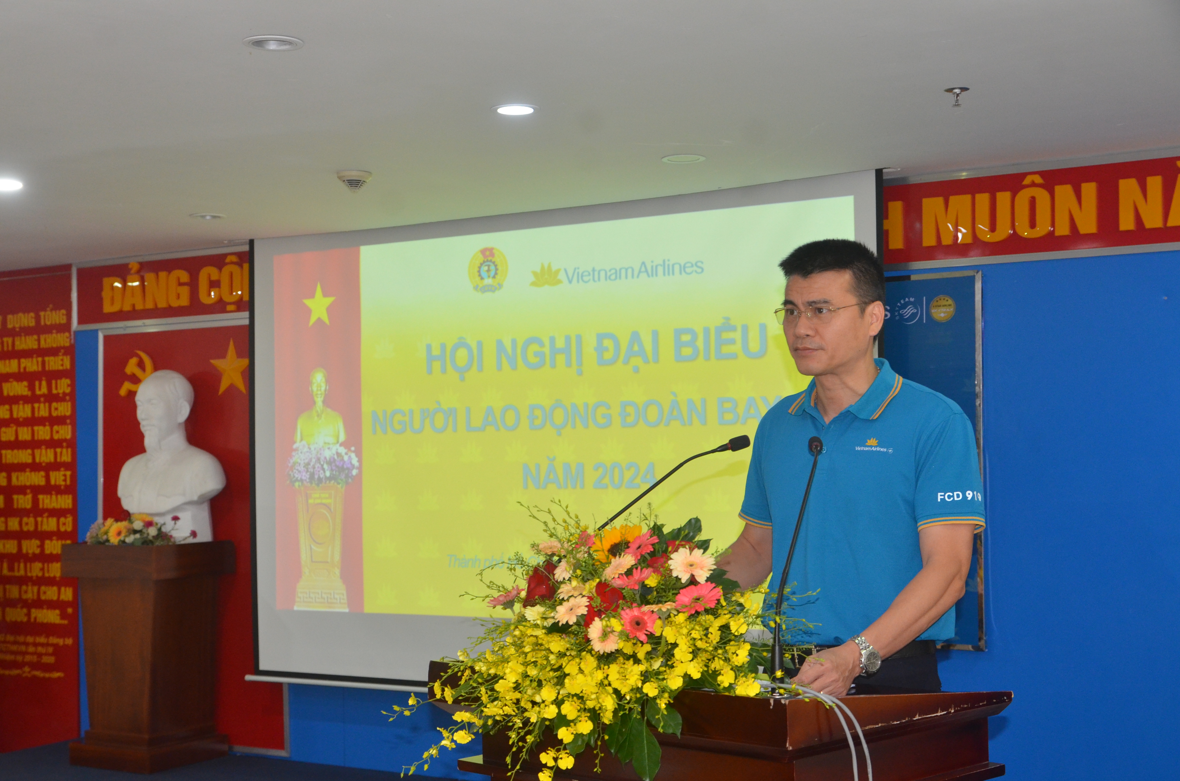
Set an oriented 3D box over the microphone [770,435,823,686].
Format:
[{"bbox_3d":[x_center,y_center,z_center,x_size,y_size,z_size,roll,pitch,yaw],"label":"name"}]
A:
[{"bbox_3d":[0.309,0.250,2.535,0.060,0.367,0.200,-1,-2,18],"label":"microphone"}]

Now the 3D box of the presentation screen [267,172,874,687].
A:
[{"bbox_3d":[-0.236,0.251,6.833,3.070,1.962,0.050,-2,-3,32],"label":"presentation screen"}]

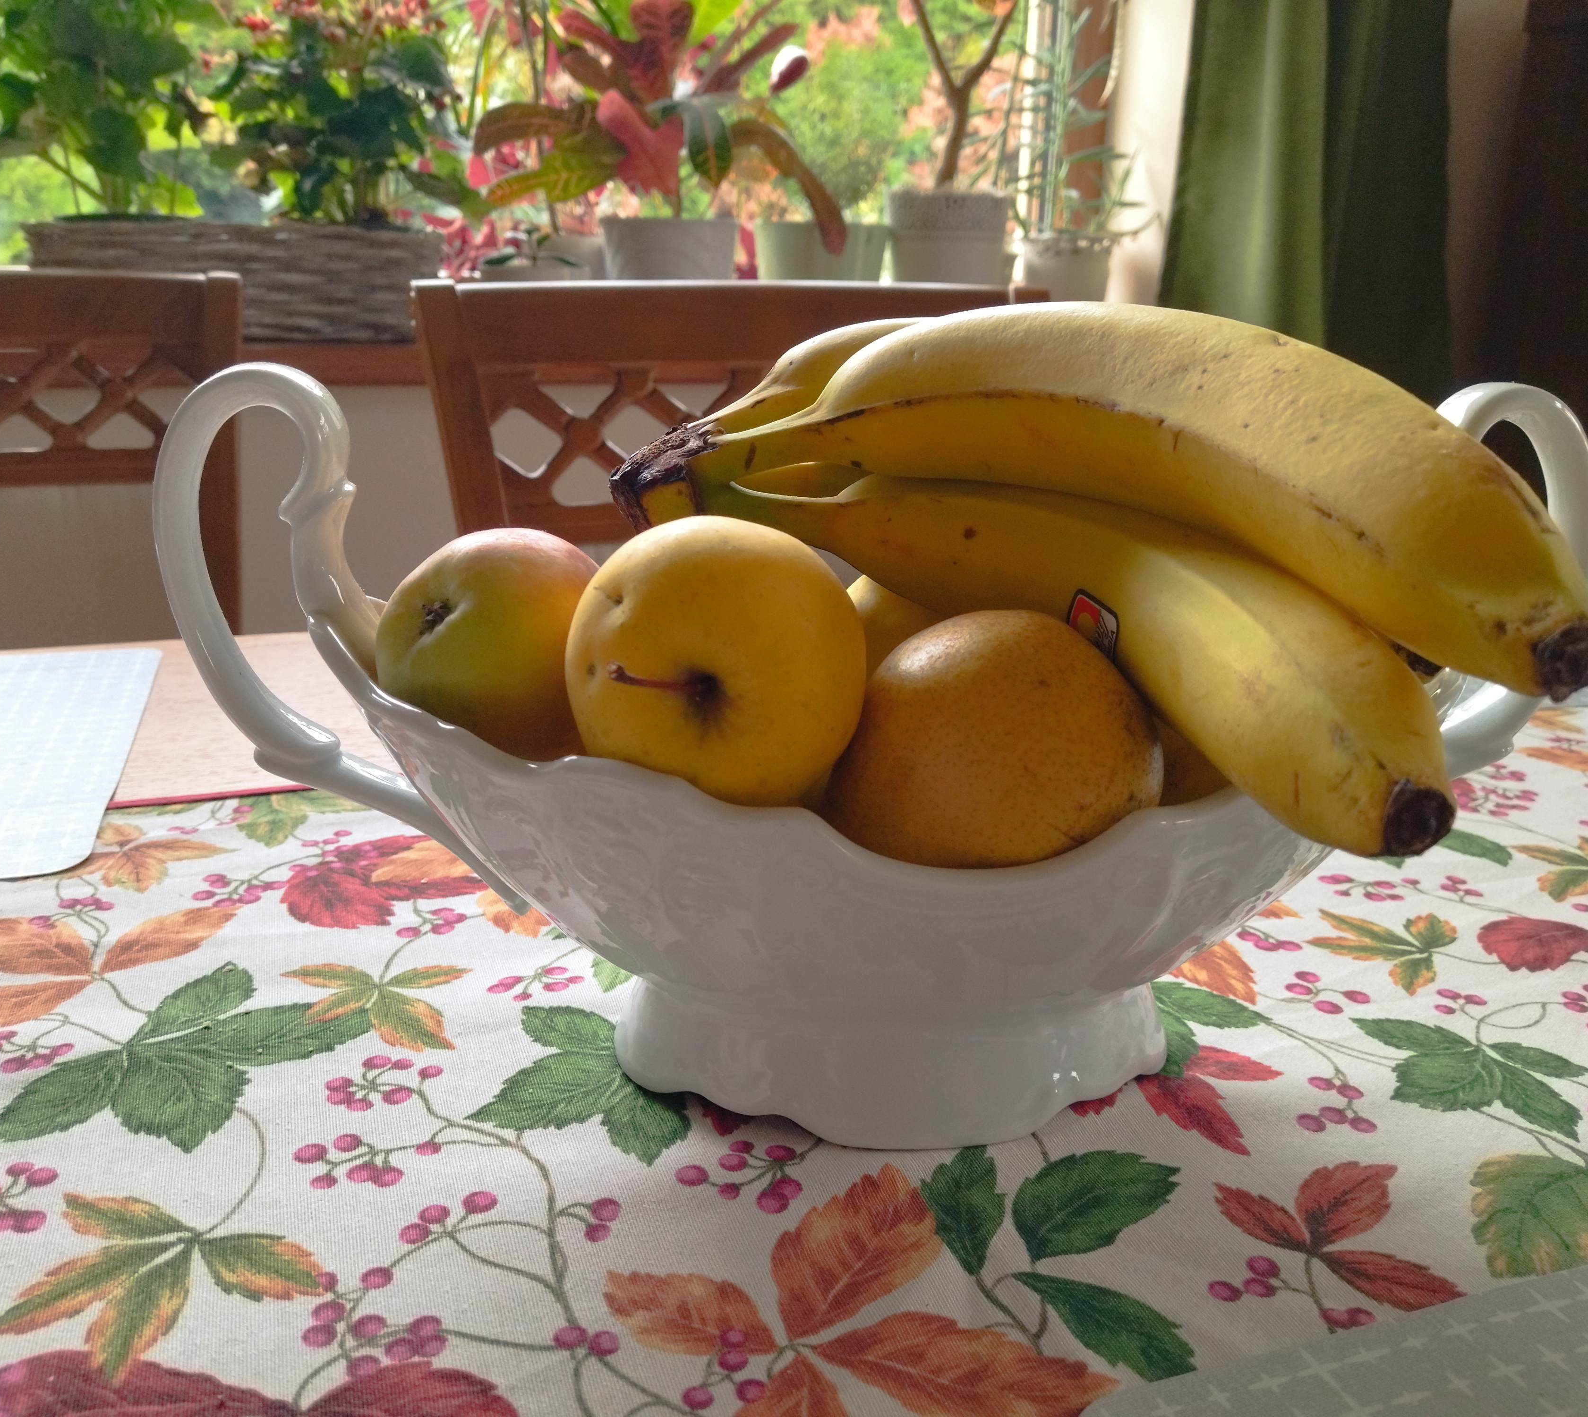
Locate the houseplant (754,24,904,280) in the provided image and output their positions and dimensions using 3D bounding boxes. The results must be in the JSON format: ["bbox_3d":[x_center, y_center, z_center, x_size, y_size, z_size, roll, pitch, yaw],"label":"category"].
[{"bbox_3d":[0.032,-0.525,1.476,0.150,0.291,0.145,1,17,0],"label":"houseplant"}]

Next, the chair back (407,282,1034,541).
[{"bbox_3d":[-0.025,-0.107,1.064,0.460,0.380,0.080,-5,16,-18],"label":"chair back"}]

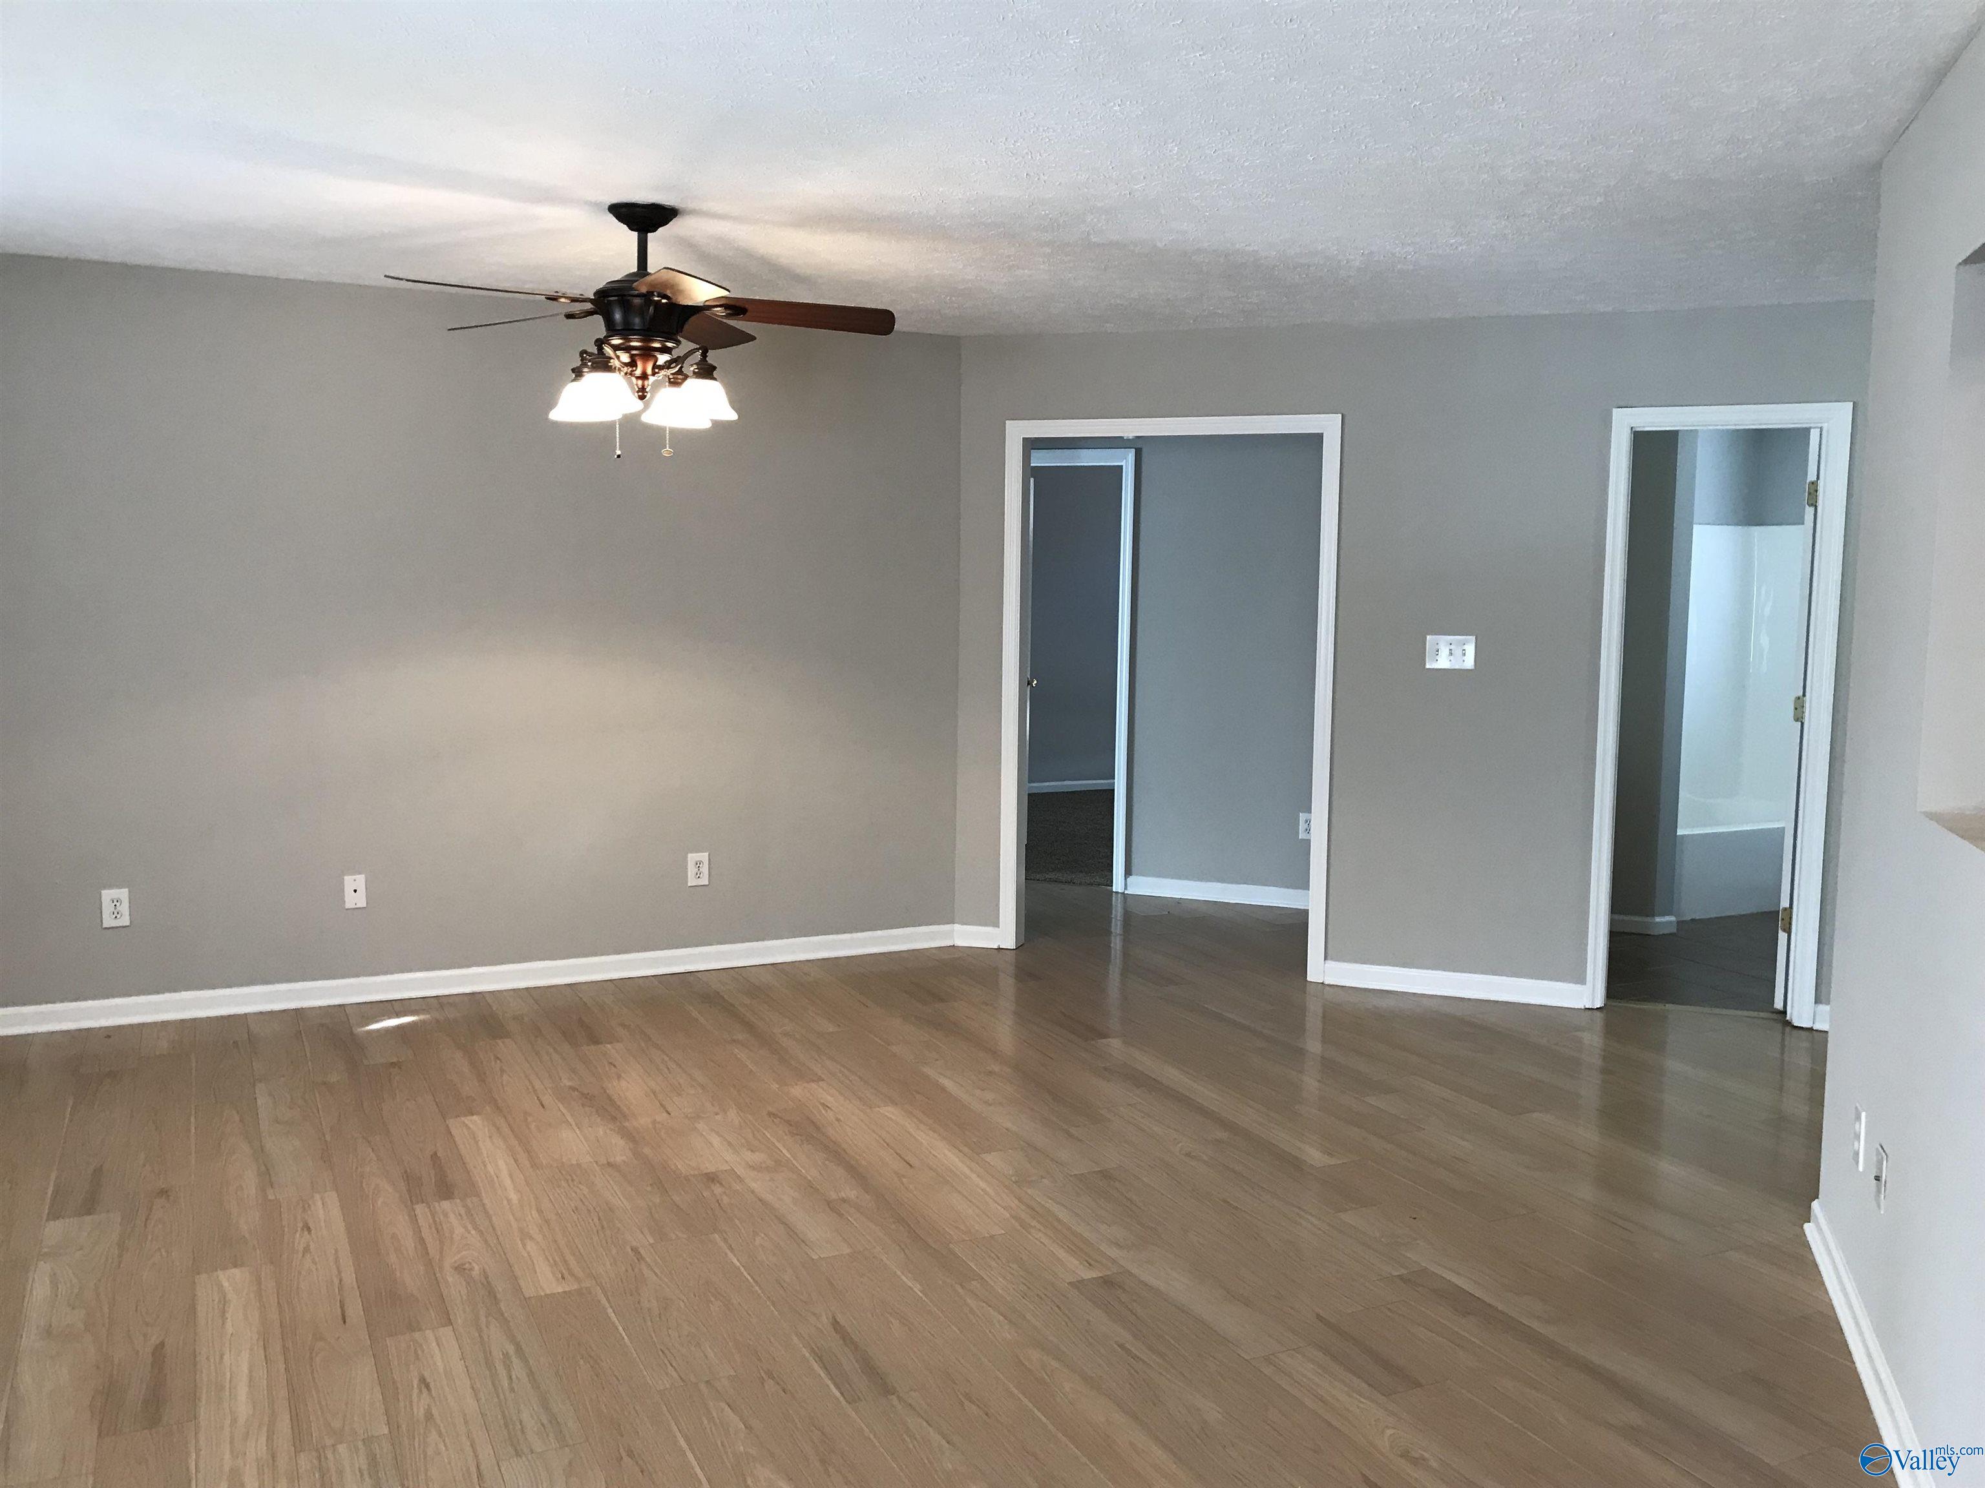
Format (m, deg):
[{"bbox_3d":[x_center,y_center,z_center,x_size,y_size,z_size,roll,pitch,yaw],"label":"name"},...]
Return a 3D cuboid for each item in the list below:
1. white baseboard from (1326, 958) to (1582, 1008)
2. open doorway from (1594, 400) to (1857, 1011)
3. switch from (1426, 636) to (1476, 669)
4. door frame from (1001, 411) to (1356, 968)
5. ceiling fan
[{"bbox_3d":[1.668,0.871,5.837,0.917,0.082,0.016,3,6,20],"label":"white baseboard"},{"bbox_3d":[2.471,-0.095,5.507,0.726,2.088,0.140,3,6,20],"label":"open doorway"},{"bbox_3d":[1.638,-0.325,5.738,0.163,0.115,0.014,3,6,20],"label":"switch"},{"bbox_3d":[0.666,-0.186,6.175,1.292,2.092,0.140,3,6,20],"label":"door frame"},{"bbox_3d":[-0.901,-1.102,4.149,1.300,0.570,1.280,1,6,0],"label":"ceiling fan"}]

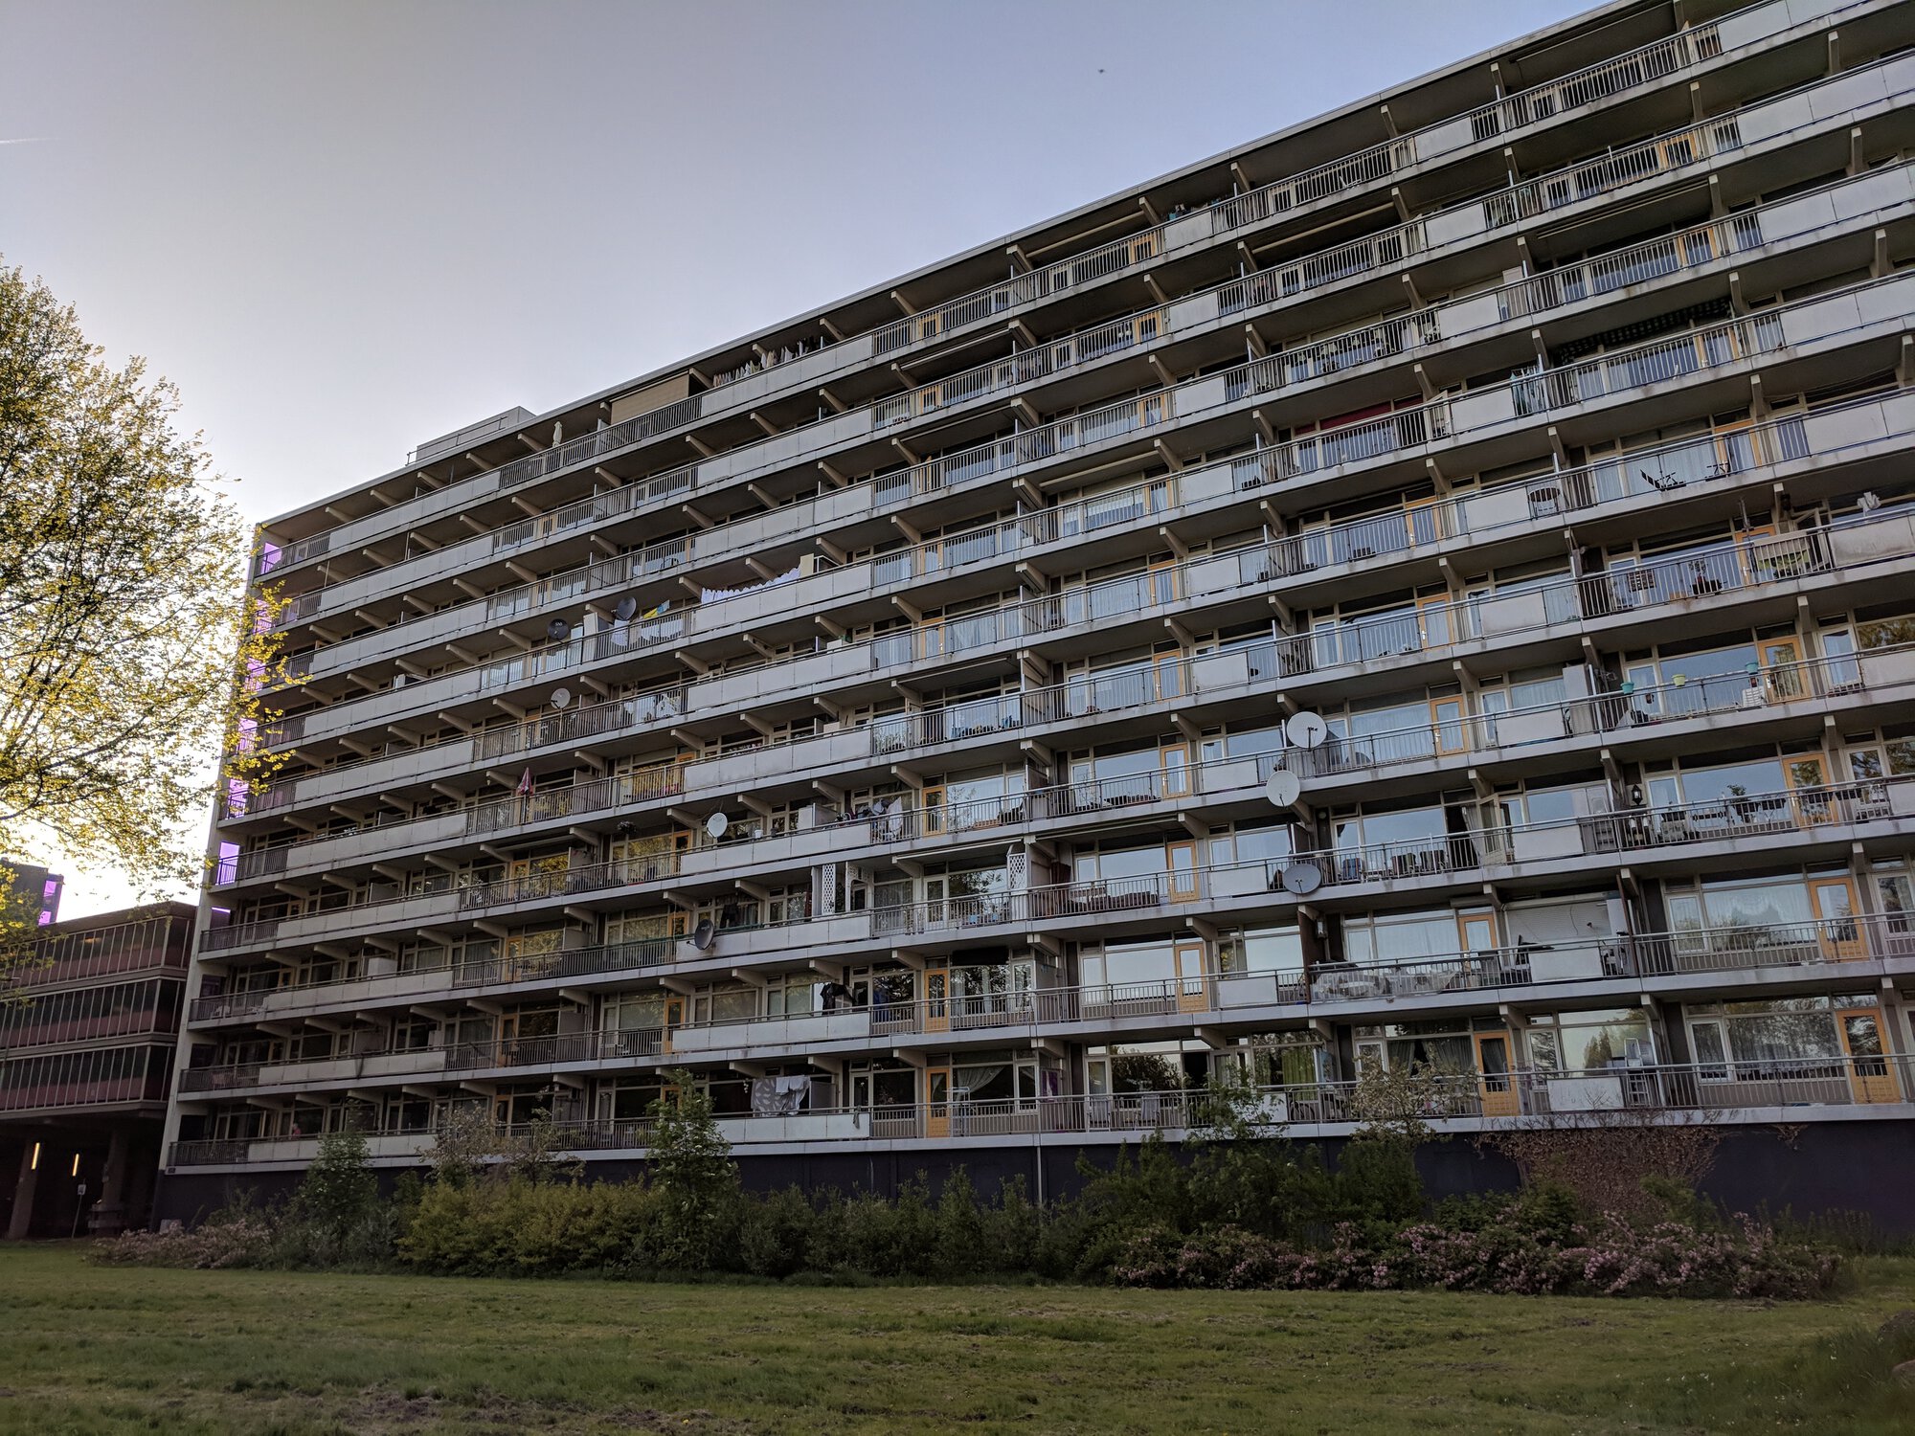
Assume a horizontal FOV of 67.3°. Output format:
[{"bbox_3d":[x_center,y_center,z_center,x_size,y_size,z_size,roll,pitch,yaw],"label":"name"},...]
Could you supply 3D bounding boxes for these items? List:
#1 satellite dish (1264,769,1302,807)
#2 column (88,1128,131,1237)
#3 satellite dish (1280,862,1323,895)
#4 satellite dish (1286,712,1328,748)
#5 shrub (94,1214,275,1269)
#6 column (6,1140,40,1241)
[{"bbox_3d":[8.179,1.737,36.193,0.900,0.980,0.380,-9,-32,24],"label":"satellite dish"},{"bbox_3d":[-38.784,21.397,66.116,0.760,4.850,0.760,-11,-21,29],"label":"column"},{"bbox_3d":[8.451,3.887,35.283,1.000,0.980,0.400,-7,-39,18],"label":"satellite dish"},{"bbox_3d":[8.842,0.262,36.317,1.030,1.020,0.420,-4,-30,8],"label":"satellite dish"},{"bbox_3d":[-20.878,14.087,38.792,5.000,1.200,2.000,-11,-21,29],"label":"shrub"},{"bbox_3d":[-45.019,22.745,69.616,0.640,4.750,0.640,-11,-21,29],"label":"column"}]

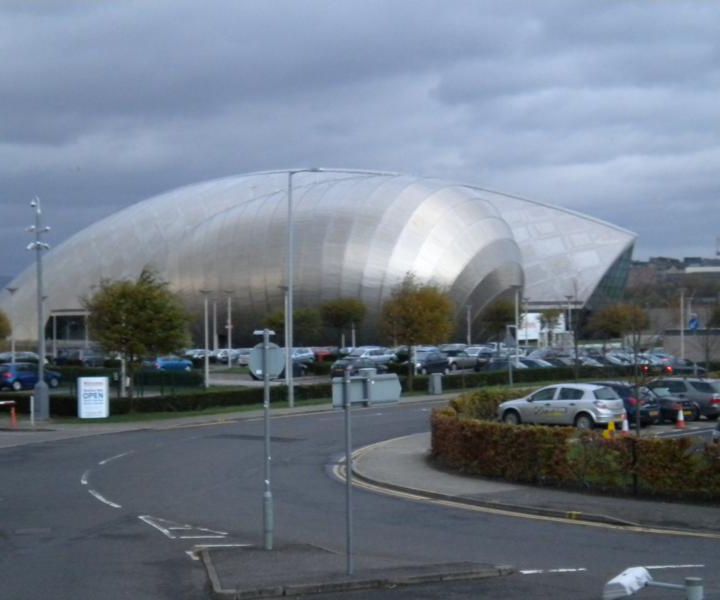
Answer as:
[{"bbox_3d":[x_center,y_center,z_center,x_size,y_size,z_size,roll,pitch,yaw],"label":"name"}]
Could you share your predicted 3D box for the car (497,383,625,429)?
[{"bbox_3d":[6.941,3.643,54.008,4.250,1.460,1.760,-1,-1,33],"label":"car"}]

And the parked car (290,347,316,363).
[{"bbox_3d":[-5.449,4.630,137.008,1.750,1.480,4.200,-1,-1,38],"label":"parked car"}]

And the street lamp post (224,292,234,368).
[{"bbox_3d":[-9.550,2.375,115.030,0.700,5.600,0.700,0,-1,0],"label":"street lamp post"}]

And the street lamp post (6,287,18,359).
[{"bbox_3d":[-21.210,1.955,96.000,0.720,5.500,0.720,-1,0,0],"label":"street lamp post"}]

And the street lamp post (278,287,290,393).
[{"bbox_3d":[-3.979,2.006,84.500,0.750,5.480,0.750,-1,0,0],"label":"street lamp post"}]

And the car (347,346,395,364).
[{"bbox_3d":[0.856,4.229,117.000,4.150,1.470,1.740,0,-1,-40],"label":"car"}]

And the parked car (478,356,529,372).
[{"bbox_3d":[8.332,3.903,87.000,4.200,1.450,1.750,-1,-1,40],"label":"parked car"}]

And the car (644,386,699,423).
[{"bbox_3d":[9.960,3.594,56.200,4.000,1.280,1.700,-1,-1,40],"label":"car"}]

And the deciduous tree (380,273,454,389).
[{"bbox_3d":[2.927,1.604,80.000,3.800,6.000,3.800,-1,0,0],"label":"deciduous tree"}]

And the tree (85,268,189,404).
[{"bbox_3d":[-9.600,1.663,67.532,4.400,6.000,4.300,0,-1,0],"label":"tree"}]

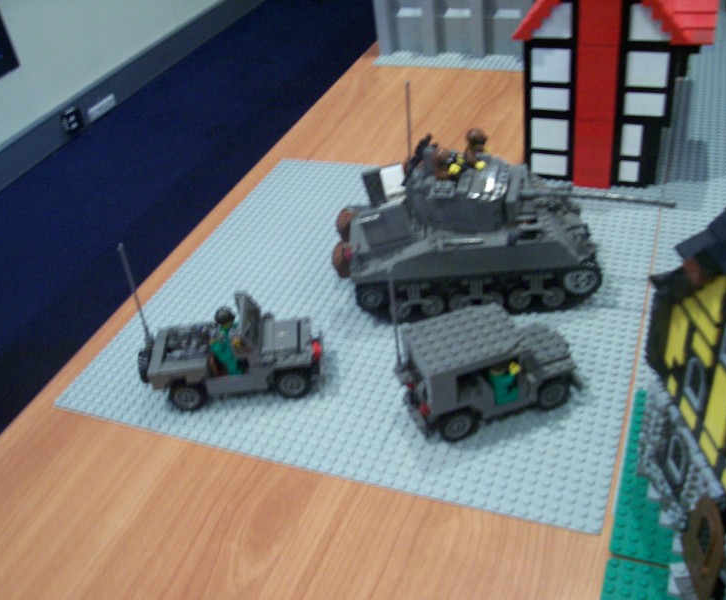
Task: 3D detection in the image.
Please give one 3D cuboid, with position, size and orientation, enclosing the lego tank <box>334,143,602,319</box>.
[{"bbox_3d":[0.082,-0.053,0.596,0.200,0.100,0.084,-3,37,7],"label":"lego tank"}]

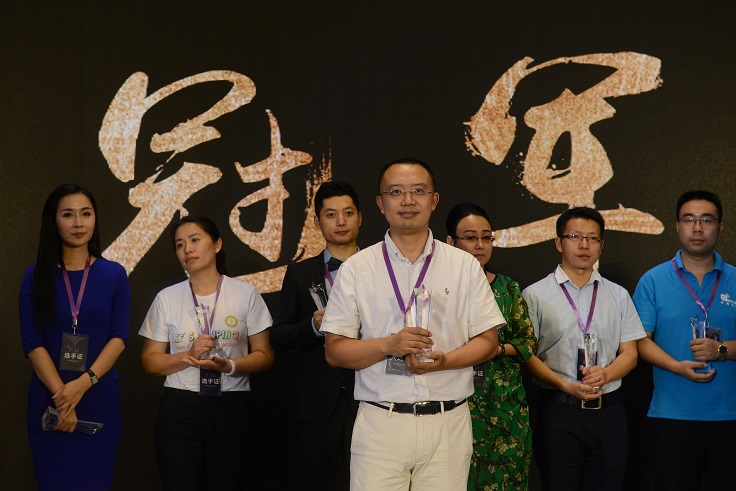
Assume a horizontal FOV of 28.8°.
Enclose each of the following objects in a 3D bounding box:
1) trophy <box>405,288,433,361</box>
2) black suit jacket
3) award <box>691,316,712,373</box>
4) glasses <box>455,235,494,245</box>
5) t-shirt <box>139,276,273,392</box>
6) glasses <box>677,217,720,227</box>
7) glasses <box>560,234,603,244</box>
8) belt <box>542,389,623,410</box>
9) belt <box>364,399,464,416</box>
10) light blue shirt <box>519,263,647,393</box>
[{"bbox_3d":[0.150,0.224,4.050,0.066,0.215,0.062,0,-4,0],"label":"trophy"},{"bbox_3d":[-0.110,0.336,5.350,0.520,0.660,0.320,0,-4,-7],"label":"black suit jacket"},{"bbox_3d":[1.162,0.344,4.980,0.068,0.205,0.062,-5,-3,6],"label":"award"},{"bbox_3d":[0.380,-0.021,5.100,0.142,0.040,0.140,2,-4,-21],"label":"glasses"},{"bbox_3d":[-0.585,0.320,5.150,0.470,0.430,0.270,0,-4,2],"label":"t-shirt"},{"bbox_3d":[1.182,-0.086,5.120,0.150,0.042,0.140,-1,-4,10],"label":"glasses"},{"bbox_3d":[0.764,-0.021,5.120,0.148,0.040,0.140,1,-4,-9],"label":"glasses"},{"bbox_3d":[0.776,0.557,5.180,0.310,0.065,0.240,0,-4,-3],"label":"belt"},{"bbox_3d":[0.141,0.479,4.250,0.310,0.053,0.240,0,-4,-2],"label":"belt"},{"bbox_3d":[0.780,0.304,5.180,0.455,0.460,0.280,0,-4,-3],"label":"light blue shirt"}]

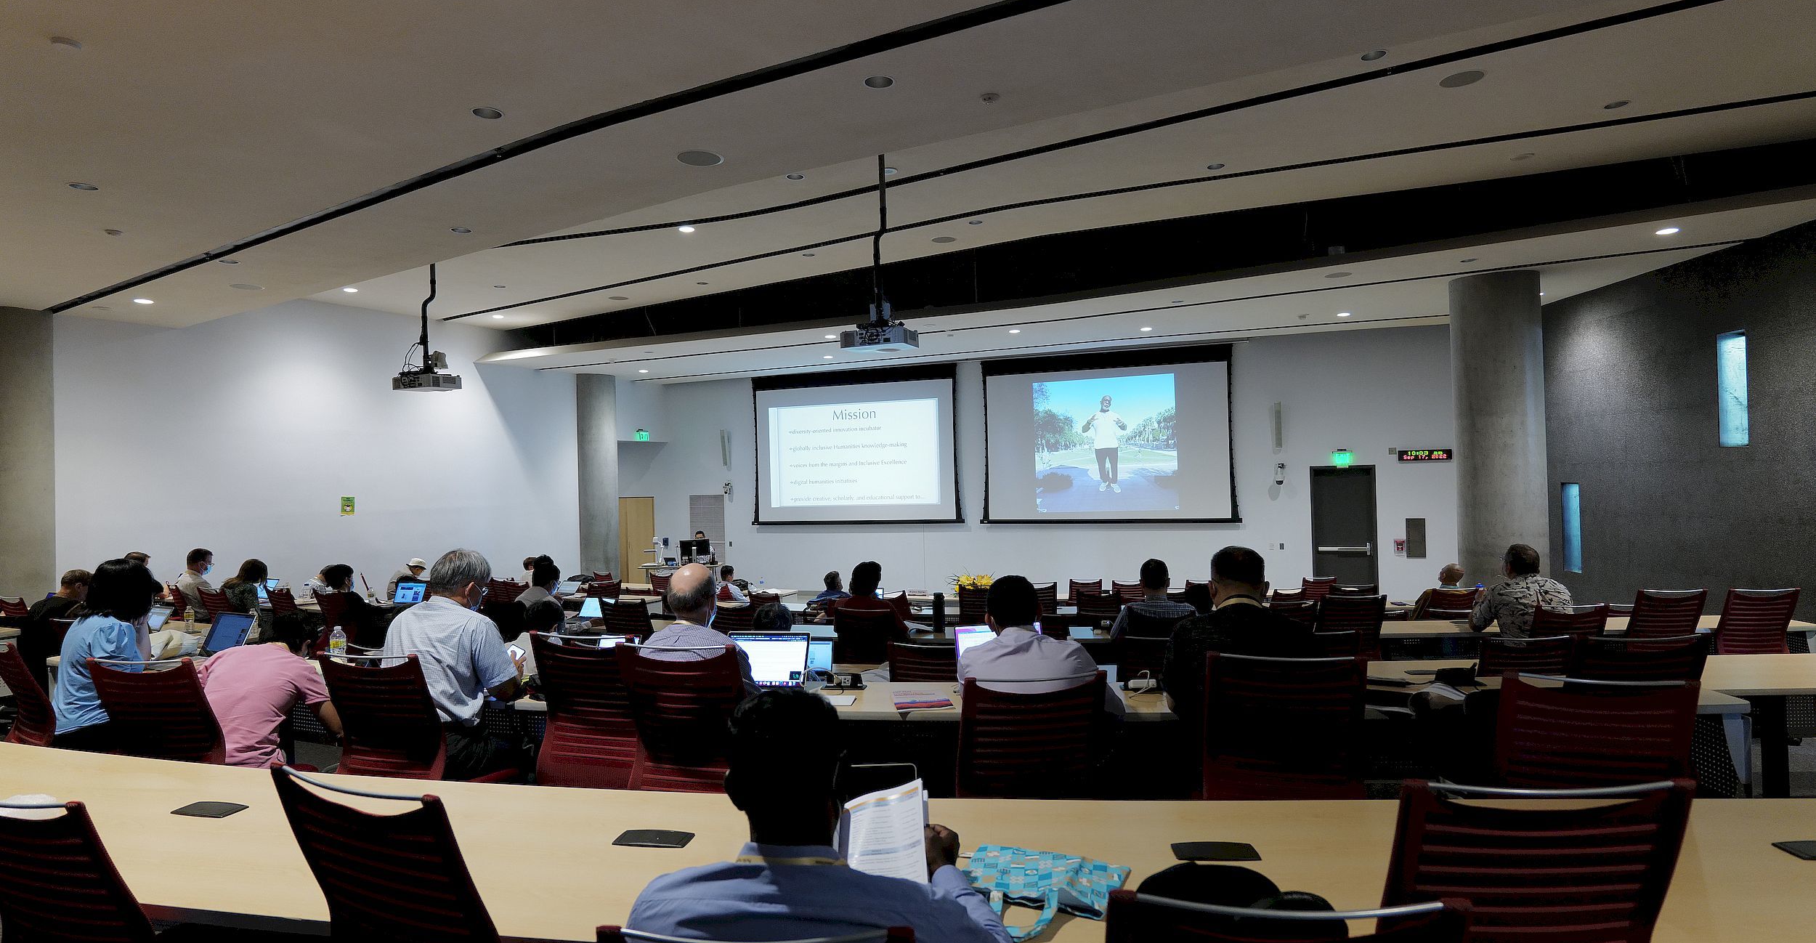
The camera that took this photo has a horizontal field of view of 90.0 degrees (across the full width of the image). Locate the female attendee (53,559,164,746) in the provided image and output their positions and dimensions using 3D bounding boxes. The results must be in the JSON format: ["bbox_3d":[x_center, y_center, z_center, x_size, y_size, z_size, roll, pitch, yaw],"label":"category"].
[{"bbox_3d":[-3.365,0.999,3.850,0.480,1.283,0.720,-2,-1,20],"label":"female attendee"}]

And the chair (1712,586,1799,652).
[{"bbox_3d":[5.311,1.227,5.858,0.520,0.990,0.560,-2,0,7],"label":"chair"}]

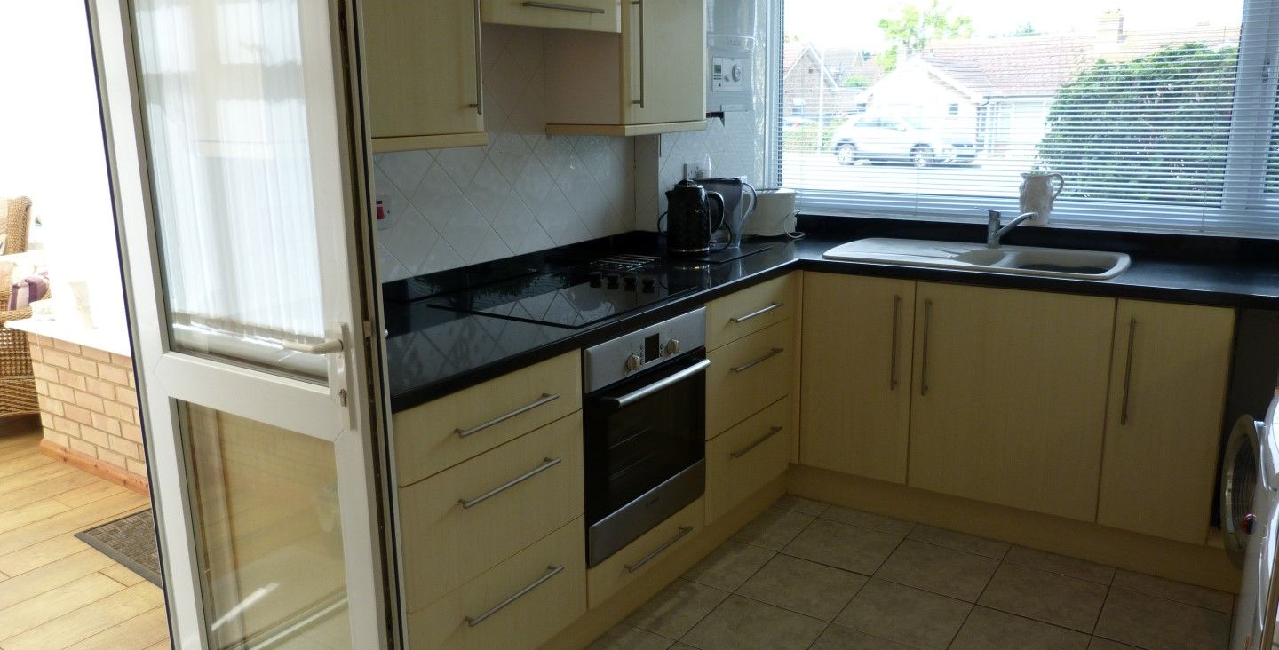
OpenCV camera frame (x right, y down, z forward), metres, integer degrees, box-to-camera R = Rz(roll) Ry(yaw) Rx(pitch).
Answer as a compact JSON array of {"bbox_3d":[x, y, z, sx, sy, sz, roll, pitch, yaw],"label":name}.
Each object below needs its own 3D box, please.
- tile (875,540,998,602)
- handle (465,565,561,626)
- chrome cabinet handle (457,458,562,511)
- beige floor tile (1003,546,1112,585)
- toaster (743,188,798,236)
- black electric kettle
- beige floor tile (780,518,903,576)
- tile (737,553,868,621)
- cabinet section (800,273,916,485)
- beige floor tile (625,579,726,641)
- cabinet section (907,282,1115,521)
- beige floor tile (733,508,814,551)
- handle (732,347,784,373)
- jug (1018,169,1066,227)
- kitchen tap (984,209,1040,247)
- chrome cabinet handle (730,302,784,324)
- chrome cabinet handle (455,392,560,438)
[{"bbox_3d":[0.940,0.775,2.916,0.310,0.010,0.310,7,15,34],"label":"tile"},{"bbox_3d":[-0.286,0.625,2.150,0.036,0.012,0.322,7,15,34],"label":"handle"},{"bbox_3d":[-0.288,0.355,2.096,0.036,0.012,0.320,7,15,34],"label":"chrome cabinet handle"},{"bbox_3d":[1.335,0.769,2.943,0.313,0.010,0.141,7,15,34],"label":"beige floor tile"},{"bbox_3d":[0.515,-0.453,3.834,0.255,0.190,0.165,3,13,20],"label":"toaster"},{"bbox_3d":[0.207,-0.399,3.420,0.216,0.278,0.157,-1,12,3],"label":"black electric kettle"},{"bbox_3d":[0.681,0.742,3.090,0.310,0.010,0.310,7,15,34],"label":"beige floor tile"},{"bbox_3d":[0.507,0.808,2.857,0.313,0.010,0.313,7,15,34],"label":"tile"},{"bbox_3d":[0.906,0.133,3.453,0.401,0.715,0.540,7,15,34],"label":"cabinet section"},{"bbox_3d":[0.120,0.848,2.762,0.186,0.010,0.314,7,15,34],"label":"beige floor tile"},{"bbox_3d":[1.317,0.185,3.174,0.595,0.715,0.540,7,15,34],"label":"cabinet section"},{"bbox_3d":[0.472,0.716,3.231,0.191,0.010,0.310,7,15,34],"label":"beige floor tile"},{"bbox_3d":[0.387,0.114,3.029,0.035,0.012,0.334,7,15,34],"label":"handle"},{"bbox_3d":[1.480,-0.468,3.420,0.165,0.197,0.125,5,14,26],"label":"jug"},{"bbox_3d":[1.347,-0.343,3.351,0.050,0.140,0.218,-8,14,-30],"label":"kitchen tap"},{"bbox_3d":[0.389,-0.041,3.026,0.036,0.012,0.326,7,15,34],"label":"chrome cabinet handle"},{"bbox_3d":[-0.290,0.200,2.064,0.036,0.012,0.320,7,15,34],"label":"chrome cabinet handle"}]

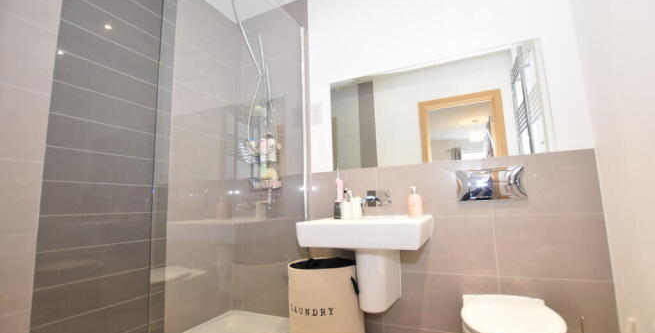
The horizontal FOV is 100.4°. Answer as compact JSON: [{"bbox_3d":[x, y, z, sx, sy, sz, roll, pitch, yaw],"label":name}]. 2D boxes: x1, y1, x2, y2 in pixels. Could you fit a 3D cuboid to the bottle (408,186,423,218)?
[{"bbox_3d":[0.465,0.191,1.450,0.074,0.168,0.074,0,-8,-14],"label":"bottle"}]

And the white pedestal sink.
[{"bbox_3d":[0.220,0.496,1.390,0.600,0.455,0.455,-5,-9,25],"label":"white pedestal sink"}]

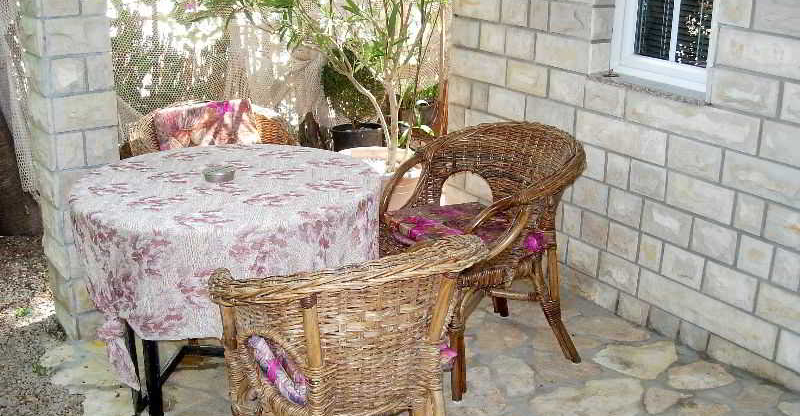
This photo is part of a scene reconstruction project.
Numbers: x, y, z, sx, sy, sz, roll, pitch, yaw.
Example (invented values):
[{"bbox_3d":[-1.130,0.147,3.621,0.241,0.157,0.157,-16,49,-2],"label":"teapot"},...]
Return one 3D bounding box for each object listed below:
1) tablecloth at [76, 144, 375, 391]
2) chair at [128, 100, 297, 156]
[{"bbox_3d":[-0.554,0.178,2.851,0.970,0.575,0.970,4,19,10],"label":"tablecloth"},{"bbox_3d":[-0.698,0.054,3.371,0.640,0.820,0.610,-3,19,-10],"label":"chair"}]

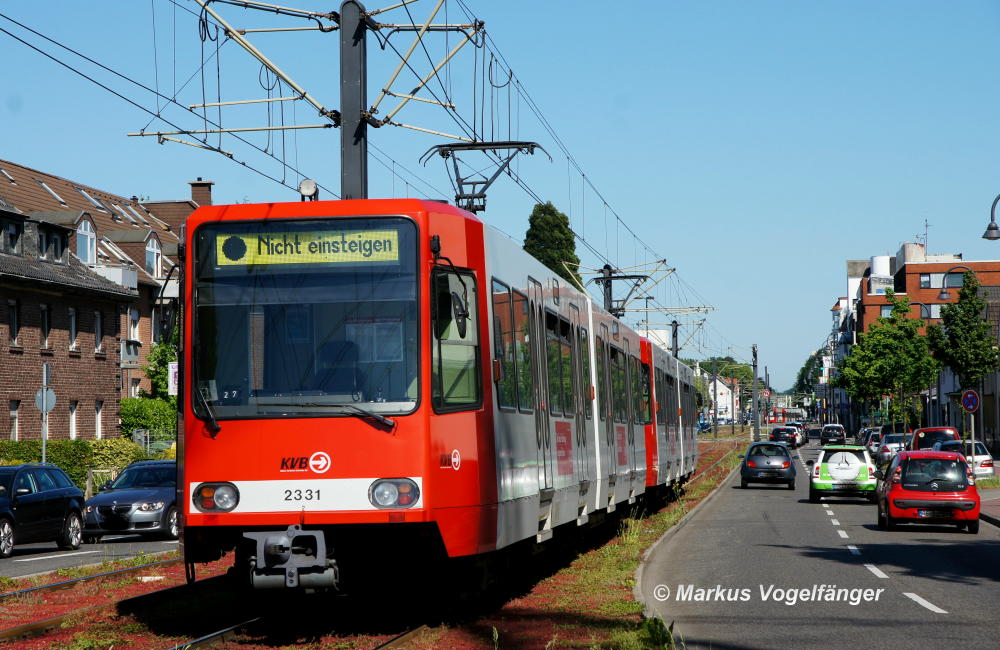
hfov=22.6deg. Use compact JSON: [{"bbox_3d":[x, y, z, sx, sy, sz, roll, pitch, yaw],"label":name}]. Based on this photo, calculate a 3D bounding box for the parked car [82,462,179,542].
[{"bbox_3d":[-6.000,3.180,45.740,1.810,1.420,4.520,-1,-2,16],"label":"parked car"}]

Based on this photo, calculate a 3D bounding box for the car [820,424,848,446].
[{"bbox_3d":[24.000,7.850,179.000,1.760,1.480,4.250,-1,-2,9],"label":"car"}]

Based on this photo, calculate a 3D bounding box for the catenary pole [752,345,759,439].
[{"bbox_3d":[20.800,5.580,203.000,0.380,8.000,0.380,-1,-2,8],"label":"catenary pole"}]

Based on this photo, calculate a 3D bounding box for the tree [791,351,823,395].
[{"bbox_3d":[46.900,9.600,380.000,6.500,11.300,6.500,-1,-2,8],"label":"tree"}]

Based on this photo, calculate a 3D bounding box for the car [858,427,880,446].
[{"bbox_3d":[24.400,7.370,164.000,1.770,1.470,4.300,-1,-2,8],"label":"car"}]

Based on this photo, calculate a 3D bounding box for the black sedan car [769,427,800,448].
[{"bbox_3d":[18.620,7.340,163.100,1.770,1.440,4.250,-1,-2,9],"label":"black sedan car"}]

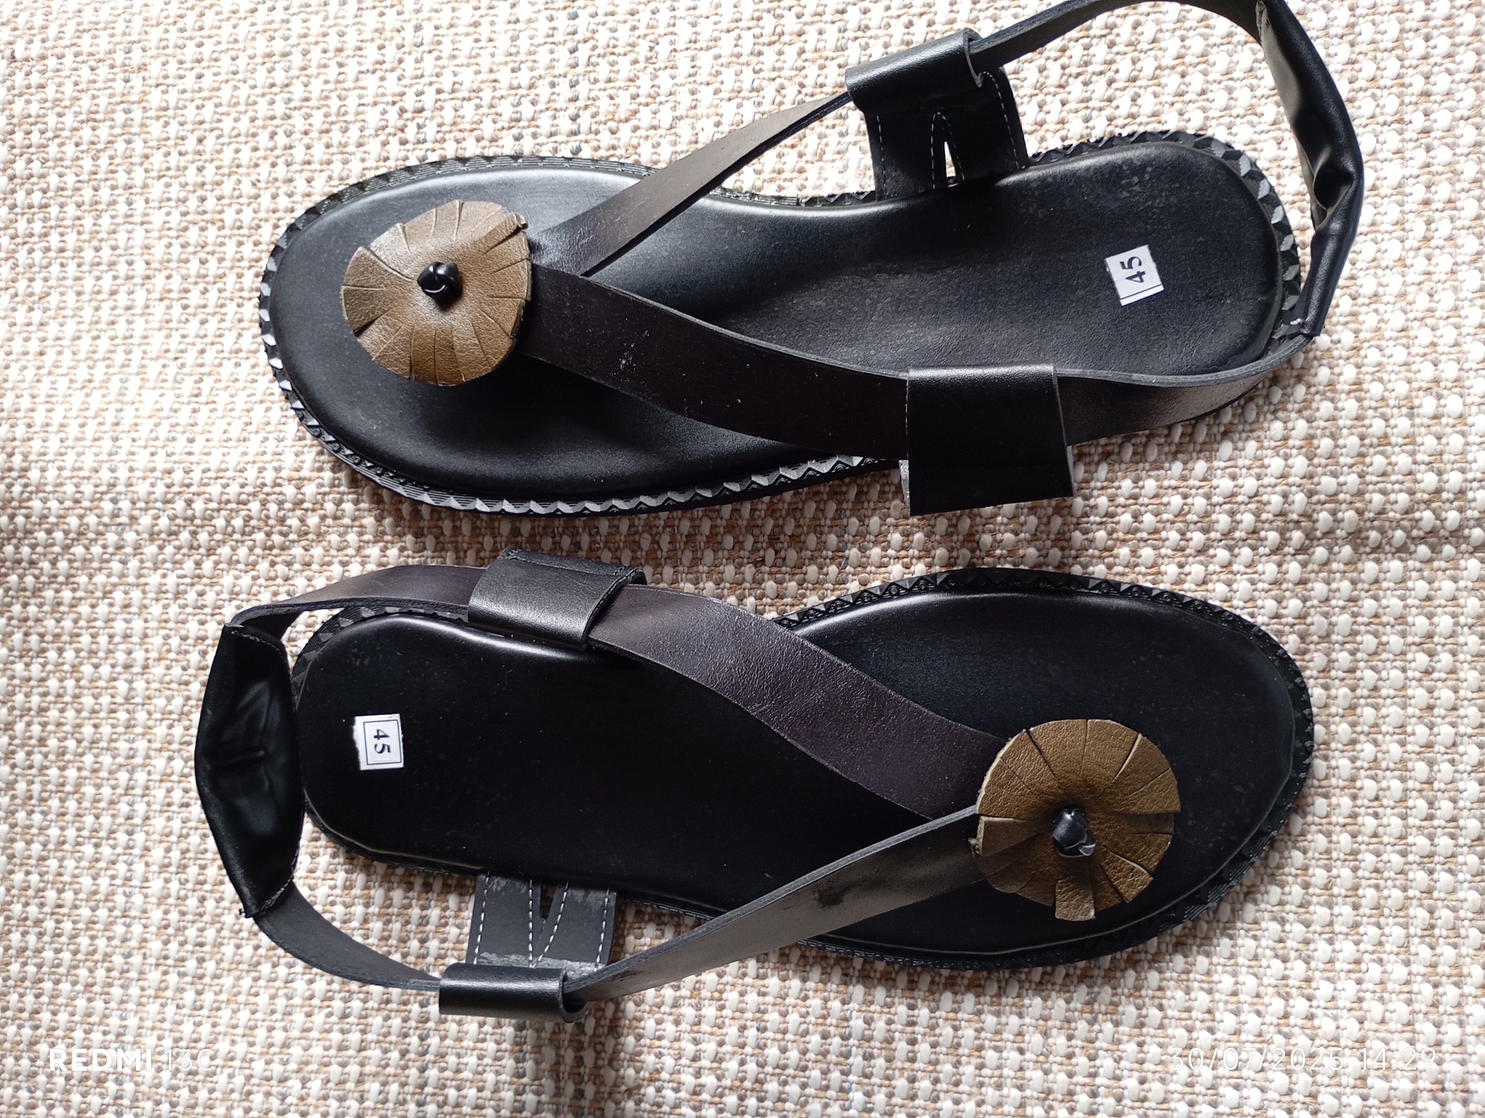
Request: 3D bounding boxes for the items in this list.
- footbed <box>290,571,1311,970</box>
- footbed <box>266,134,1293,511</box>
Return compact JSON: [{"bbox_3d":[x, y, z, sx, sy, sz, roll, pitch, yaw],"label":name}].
[{"bbox_3d":[0.006,0.057,0.355,0.301,0.023,0.114,2,90,10],"label":"footbed"},{"bbox_3d":[0.000,-0.068,0.357,0.310,0.024,0.109,1,90,10],"label":"footbed"}]

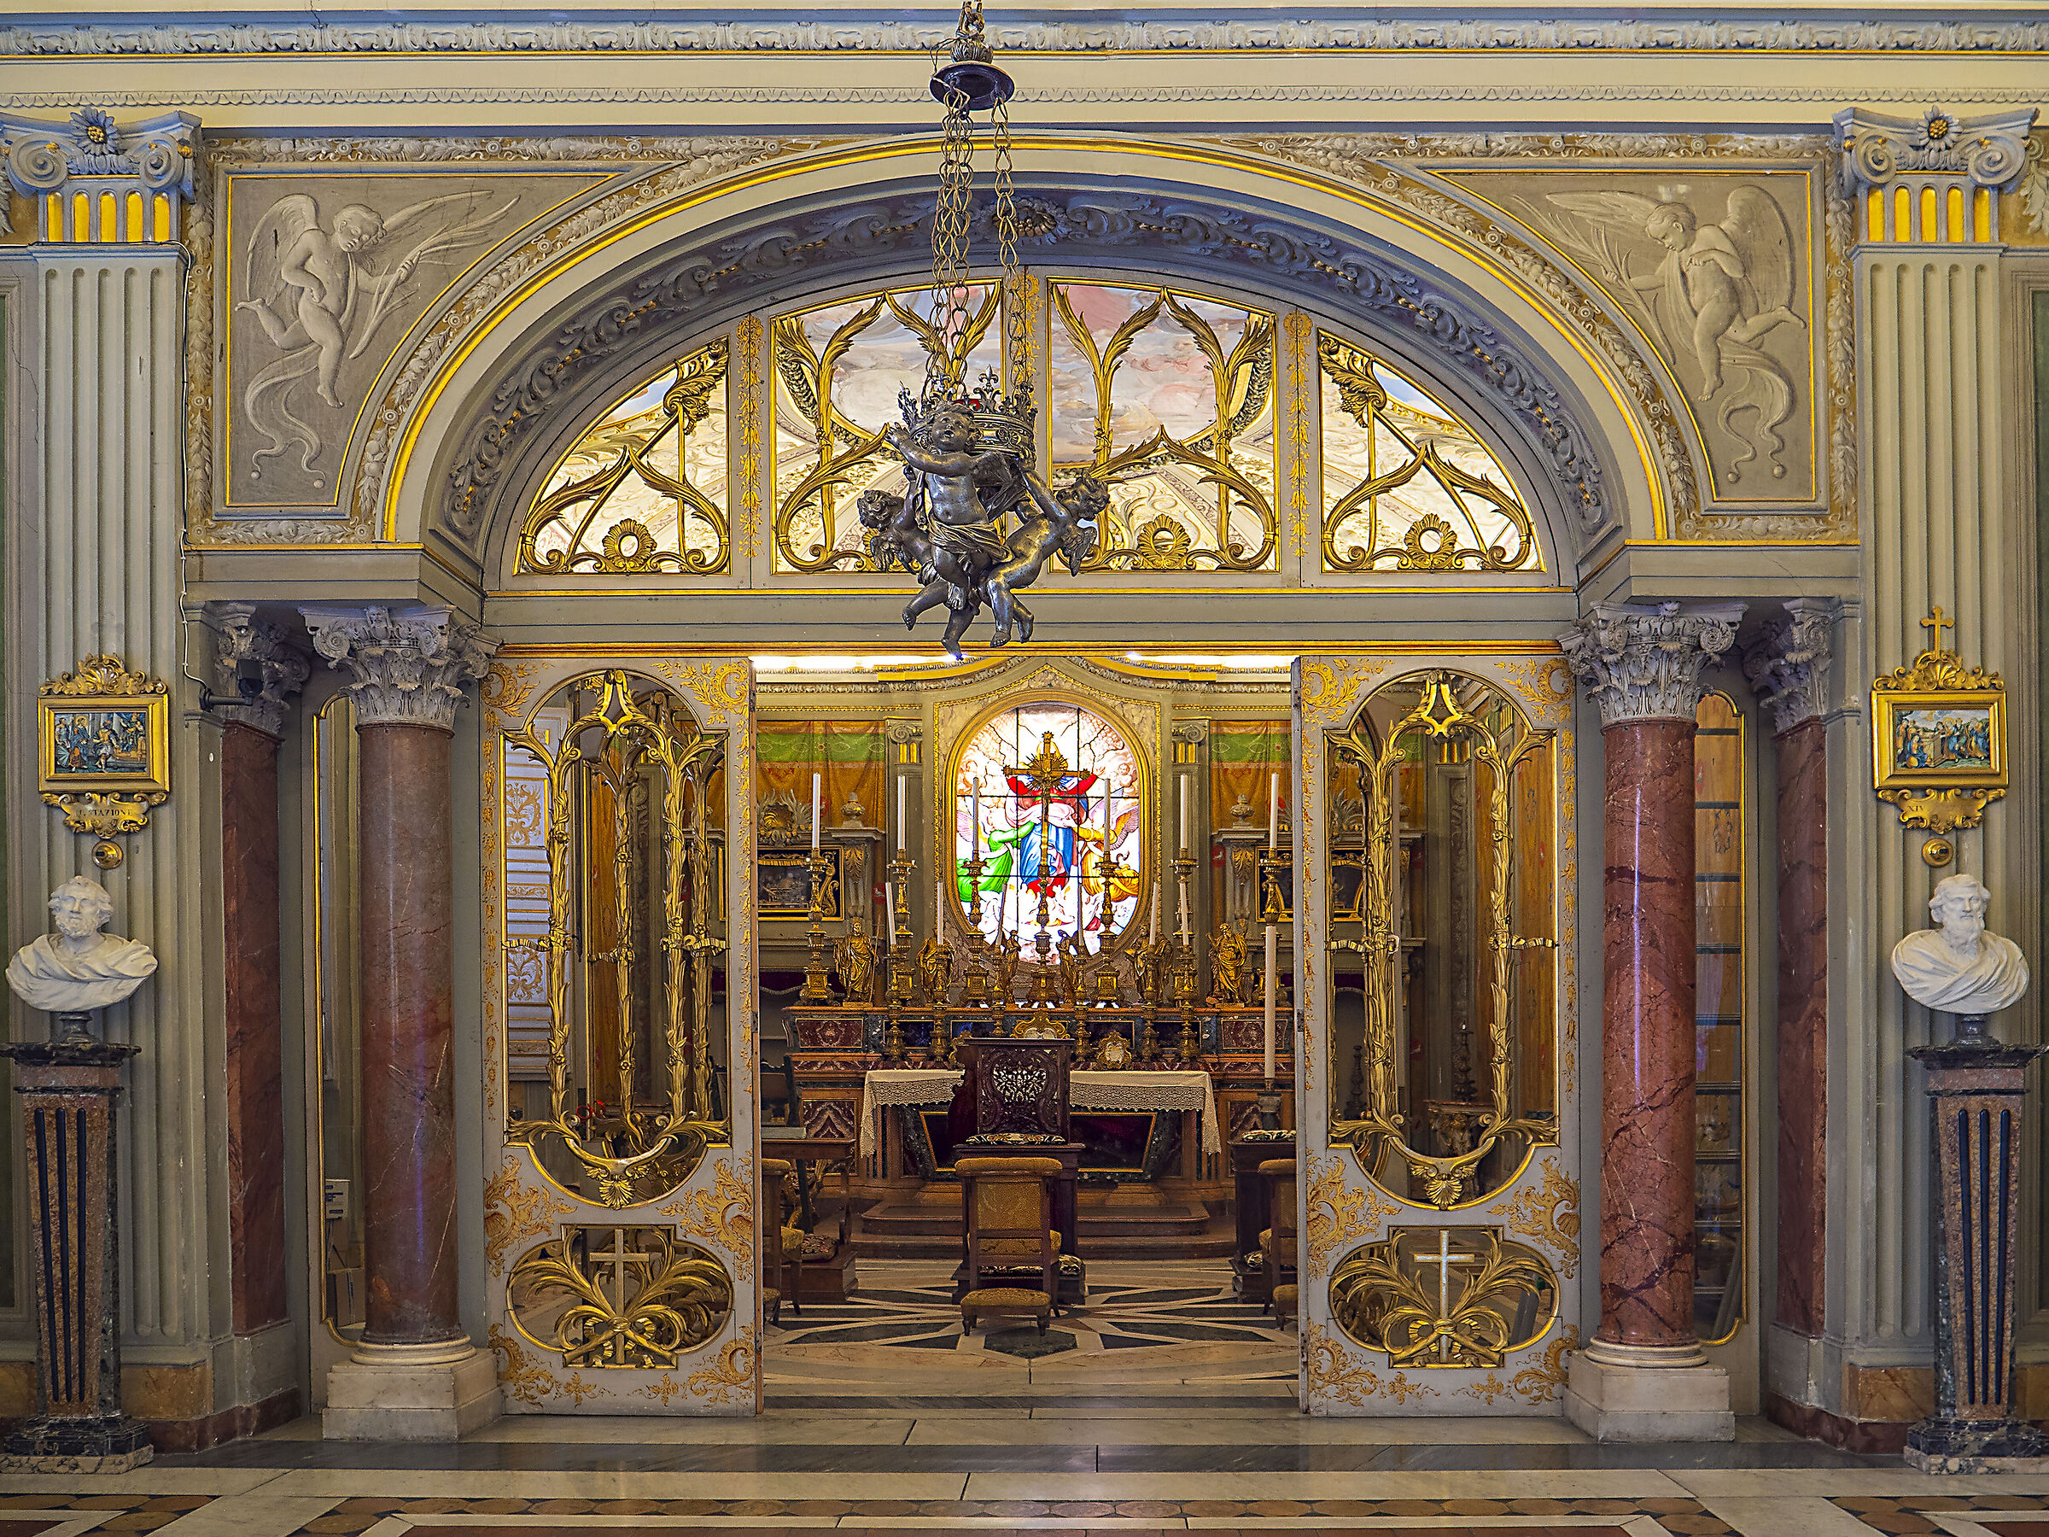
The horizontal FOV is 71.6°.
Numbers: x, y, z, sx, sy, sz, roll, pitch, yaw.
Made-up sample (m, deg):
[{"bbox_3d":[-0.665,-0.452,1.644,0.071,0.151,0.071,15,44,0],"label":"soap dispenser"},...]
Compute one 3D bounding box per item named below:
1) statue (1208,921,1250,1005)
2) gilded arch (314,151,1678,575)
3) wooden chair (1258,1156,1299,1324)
[{"bbox_3d":[1.652,1.574,11.500,0.335,0.700,0.250,-1,-3,6],"label":"statue"},{"bbox_3d":[-0.030,-1.530,5.400,4.860,1.560,0.460,0,-1,0],"label":"gilded arch"},{"bbox_3d":[1.540,2.550,7.680,0.540,0.860,0.600,0,-1,2],"label":"wooden chair"}]

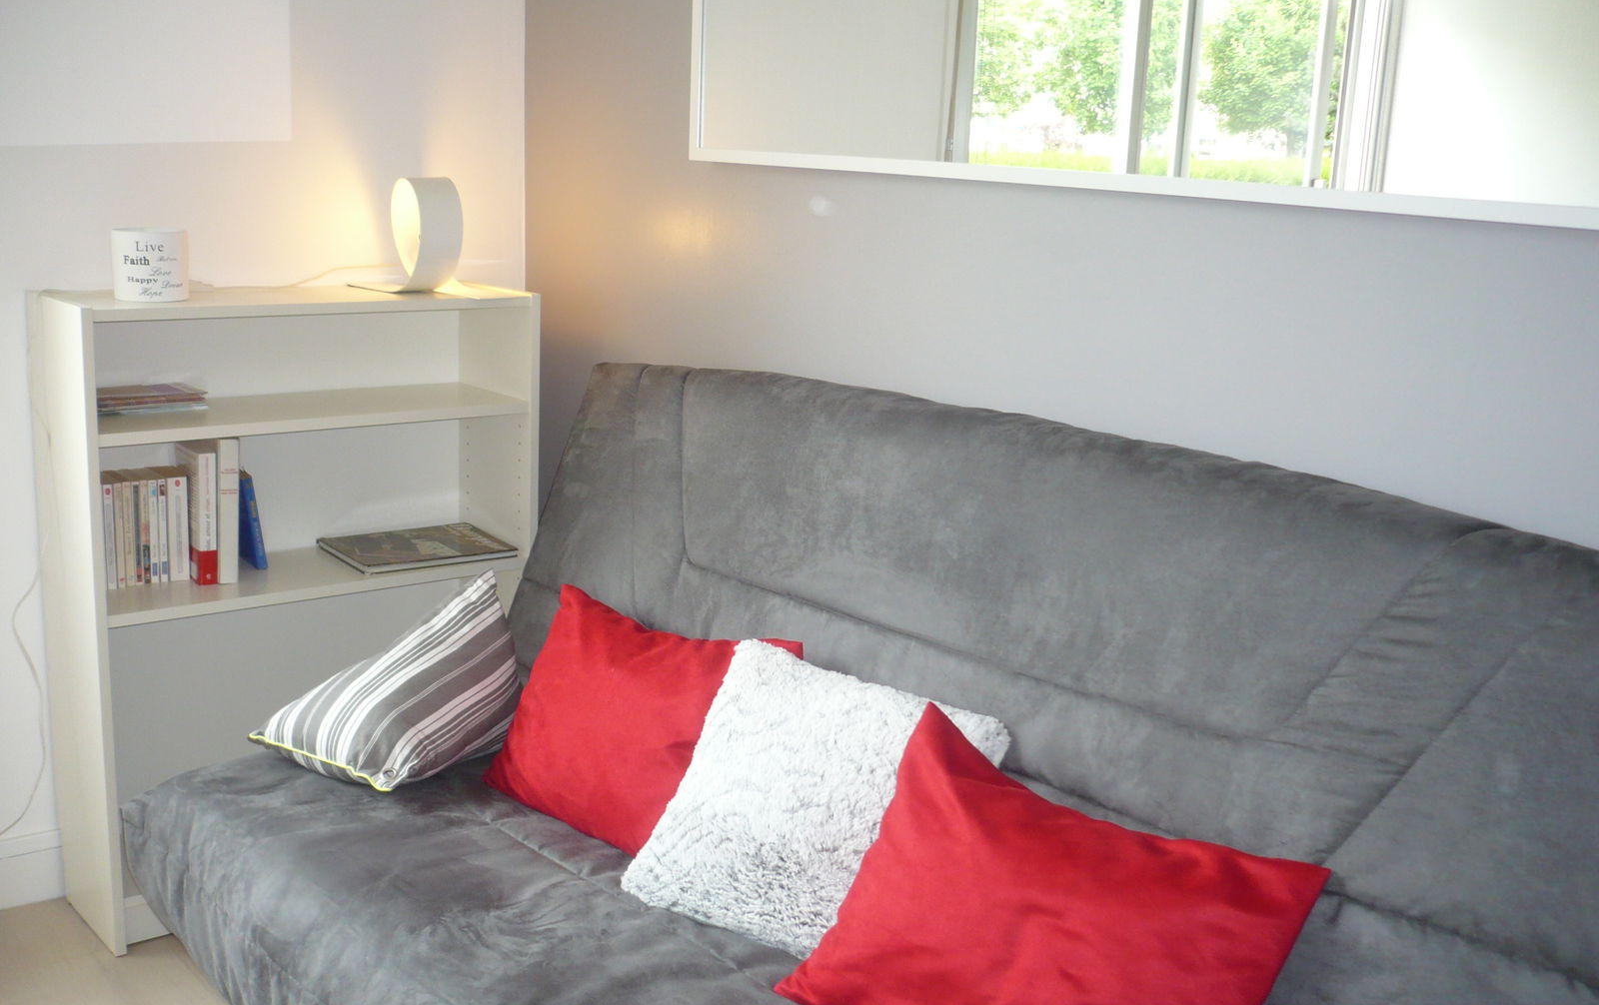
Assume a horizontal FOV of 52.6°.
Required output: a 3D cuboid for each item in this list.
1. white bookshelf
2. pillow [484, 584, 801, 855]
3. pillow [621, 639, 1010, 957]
[{"bbox_3d":[-0.882,0.160,2.897,0.800,1.060,0.280,-8,15,-40],"label":"white bookshelf"},{"bbox_3d":[-0.256,0.329,2.492,0.550,0.375,0.140,8,-20,46],"label":"pillow"},{"bbox_3d":[0.011,0.400,2.142,0.420,0.390,0.140,12,-20,33],"label":"pillow"}]

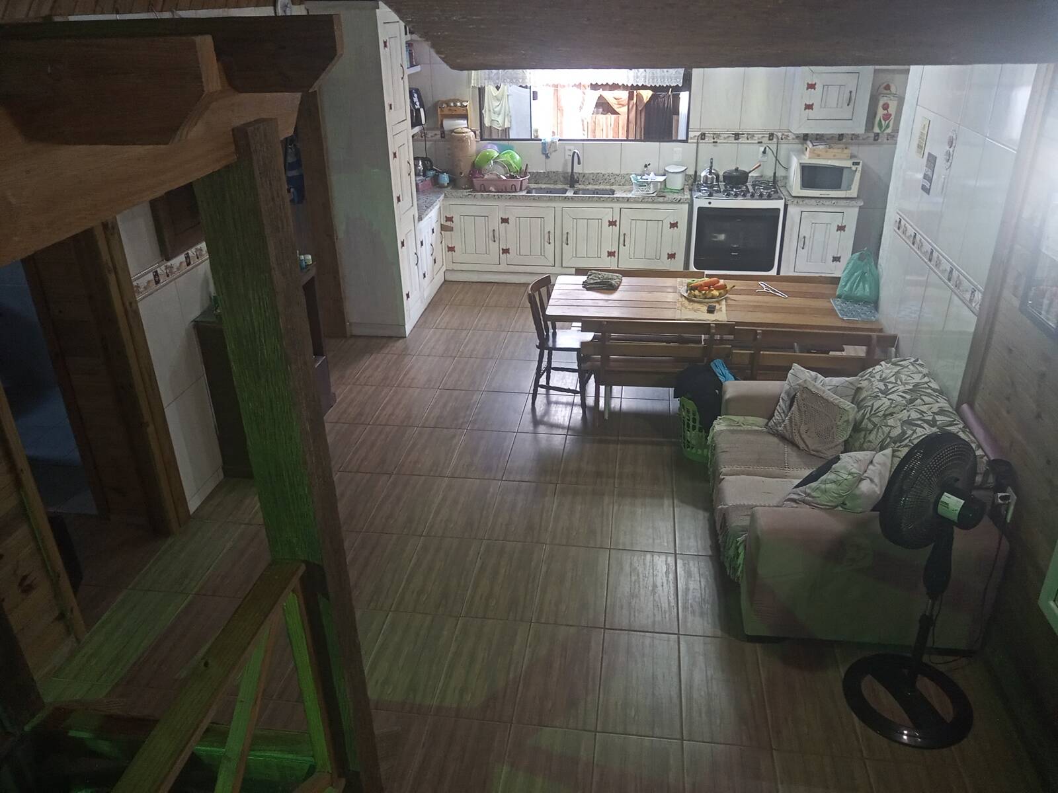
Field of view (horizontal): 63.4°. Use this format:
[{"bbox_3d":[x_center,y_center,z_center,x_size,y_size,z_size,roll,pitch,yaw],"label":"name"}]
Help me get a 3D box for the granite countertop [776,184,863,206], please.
[{"bbox_3d":[2.613,-1.792,7.686,0.665,0.060,0.541,3,25,7],"label":"granite countertop"}]

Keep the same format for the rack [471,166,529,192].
[{"bbox_3d":[-0.256,-1.986,7.884,0.475,0.135,0.300,3,26,7],"label":"rack"}]

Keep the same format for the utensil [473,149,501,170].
[{"bbox_3d":[-0.391,-2.161,7.921,0.250,0.130,0.250,-38,27,22],"label":"utensil"}]

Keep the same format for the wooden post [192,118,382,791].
[{"bbox_3d":[-0.571,0.412,2.189,0.138,2.136,0.148,2,24,8],"label":"wooden post"}]

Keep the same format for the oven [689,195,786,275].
[{"bbox_3d":[1.890,-1.468,7.934,0.792,0.836,0.572,3,25,7],"label":"oven"}]

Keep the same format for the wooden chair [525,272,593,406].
[{"bbox_3d":[0.252,-0.351,5.670,0.430,0.830,0.410,9,27,19],"label":"wooden chair"}]

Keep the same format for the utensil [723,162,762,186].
[{"bbox_3d":[1.975,-2.029,7.847,0.385,0.155,0.228,-8,27,-16],"label":"utensil"}]

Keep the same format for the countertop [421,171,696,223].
[{"bbox_3d":[0.067,-1.771,7.593,2.678,0.178,1.393,3,25,7],"label":"countertop"}]

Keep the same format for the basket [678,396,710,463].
[{"bbox_3d":[1.113,0.151,5.115,0.420,0.370,0.400,3,26,7],"label":"basket"}]

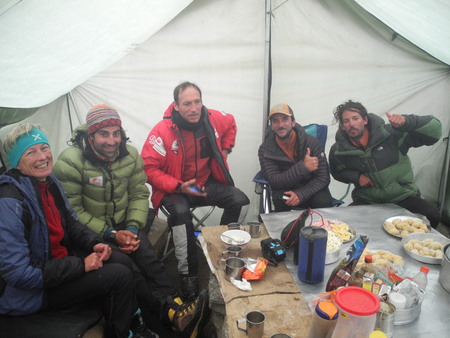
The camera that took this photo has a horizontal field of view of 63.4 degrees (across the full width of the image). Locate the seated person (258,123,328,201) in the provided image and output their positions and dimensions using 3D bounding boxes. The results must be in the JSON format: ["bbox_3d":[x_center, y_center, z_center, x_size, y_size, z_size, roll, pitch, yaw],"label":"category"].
[{"bbox_3d":[0.470,0.079,2.513,0.540,1.030,0.700,3,17,10],"label":"seated person"}]

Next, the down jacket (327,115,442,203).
[{"bbox_3d":[1.030,-0.118,2.474,0.690,0.570,0.440,4,17,11],"label":"down jacket"}]

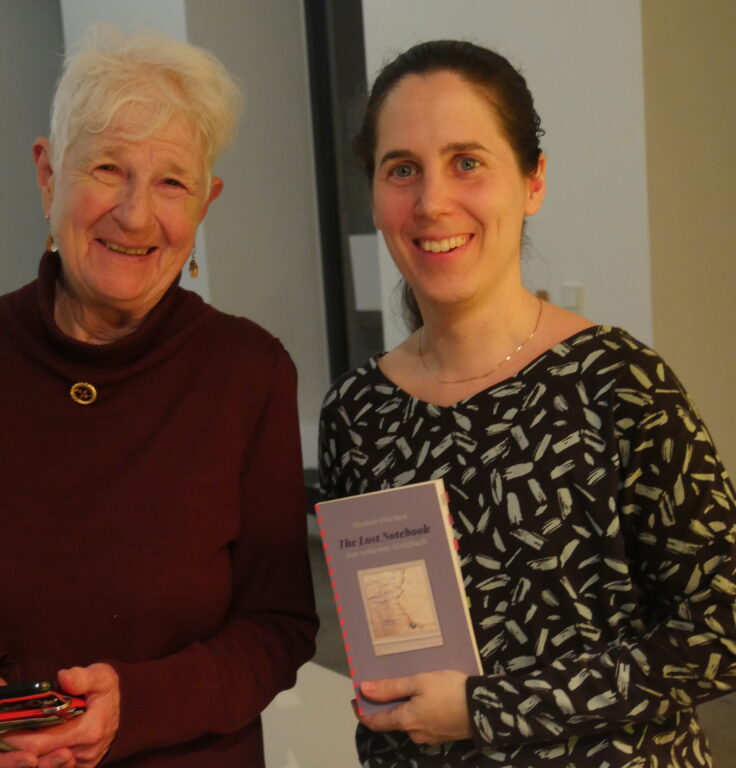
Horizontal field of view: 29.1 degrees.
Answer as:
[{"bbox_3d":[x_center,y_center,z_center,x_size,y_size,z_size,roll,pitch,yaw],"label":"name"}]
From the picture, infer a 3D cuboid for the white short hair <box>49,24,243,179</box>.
[{"bbox_3d":[-0.226,-0.254,1.410,0.188,0.185,0.205,12,5,-17],"label":"white short hair"}]

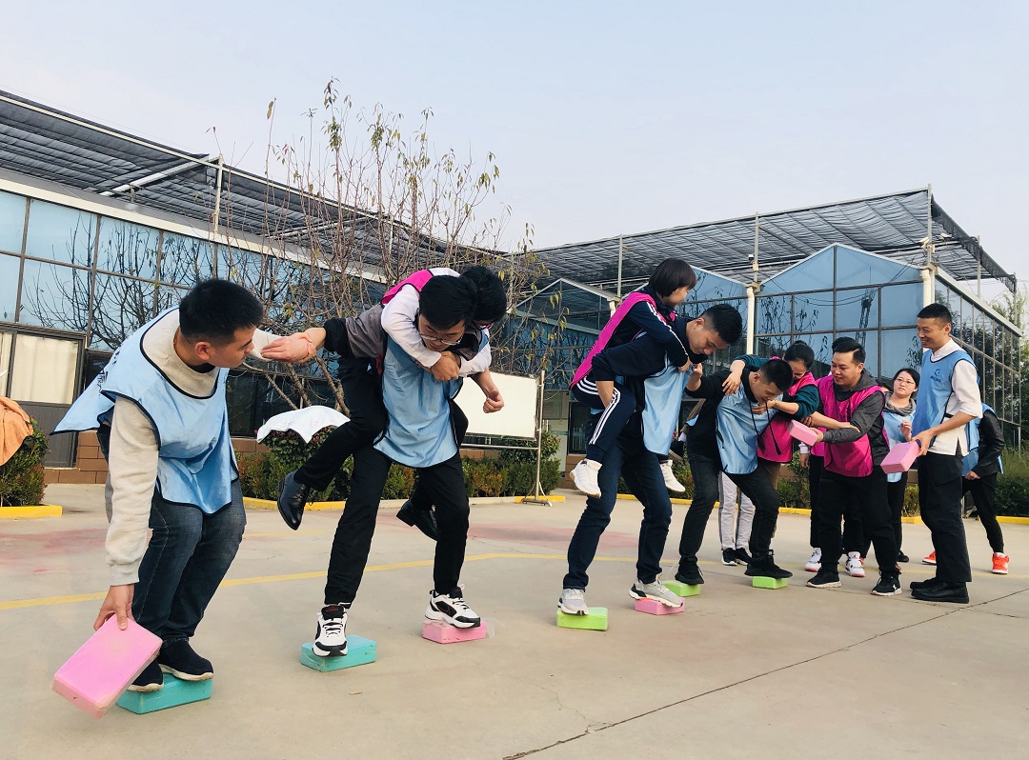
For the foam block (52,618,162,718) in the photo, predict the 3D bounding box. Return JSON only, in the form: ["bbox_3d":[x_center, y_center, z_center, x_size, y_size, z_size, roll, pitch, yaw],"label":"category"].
[{"bbox_3d":[-1.085,0.762,2.229,0.150,0.072,0.230,30,38,4],"label":"foam block"}]

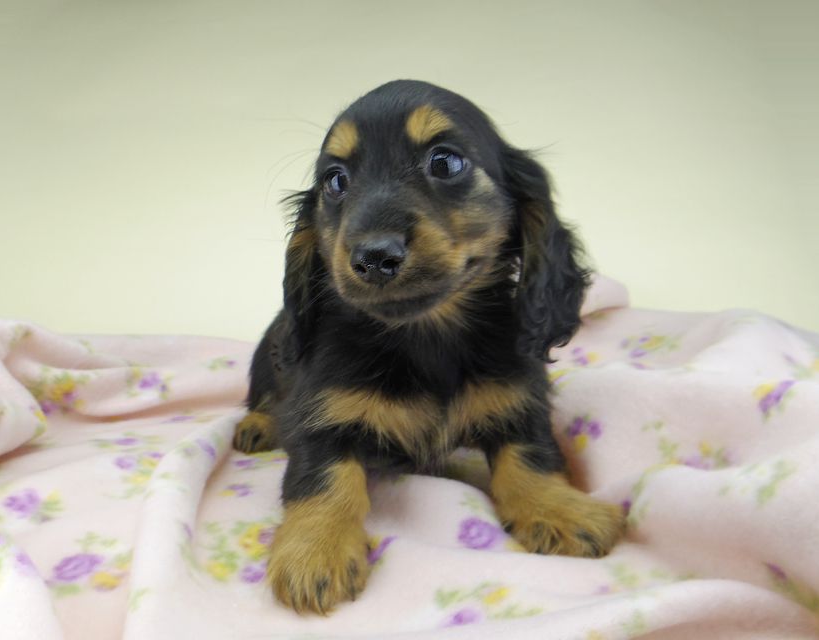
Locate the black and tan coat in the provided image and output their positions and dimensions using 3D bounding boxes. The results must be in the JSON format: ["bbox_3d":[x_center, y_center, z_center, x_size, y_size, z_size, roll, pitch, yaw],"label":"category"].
[{"bbox_3d":[-0.006,-0.011,0.359,0.173,0.216,0.213,-4,14,-17],"label":"black and tan coat"}]

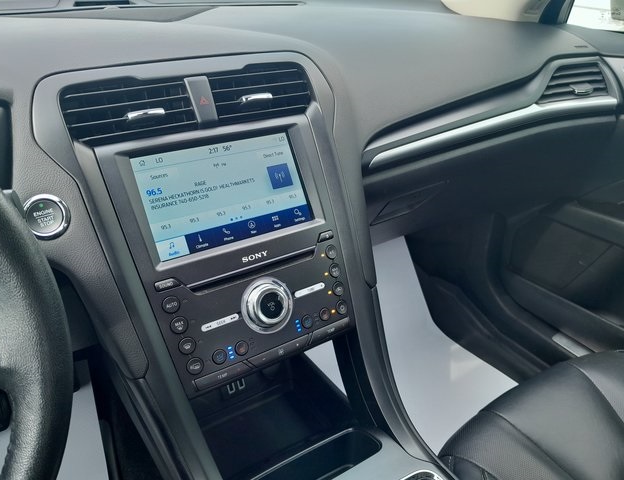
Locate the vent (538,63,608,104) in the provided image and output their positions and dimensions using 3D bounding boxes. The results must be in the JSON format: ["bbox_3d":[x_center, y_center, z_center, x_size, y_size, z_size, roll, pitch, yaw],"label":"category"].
[{"bbox_3d":[0.404,-0.246,0.792,0.152,0.060,0.033,-12,-1,-22],"label":"vent"}]

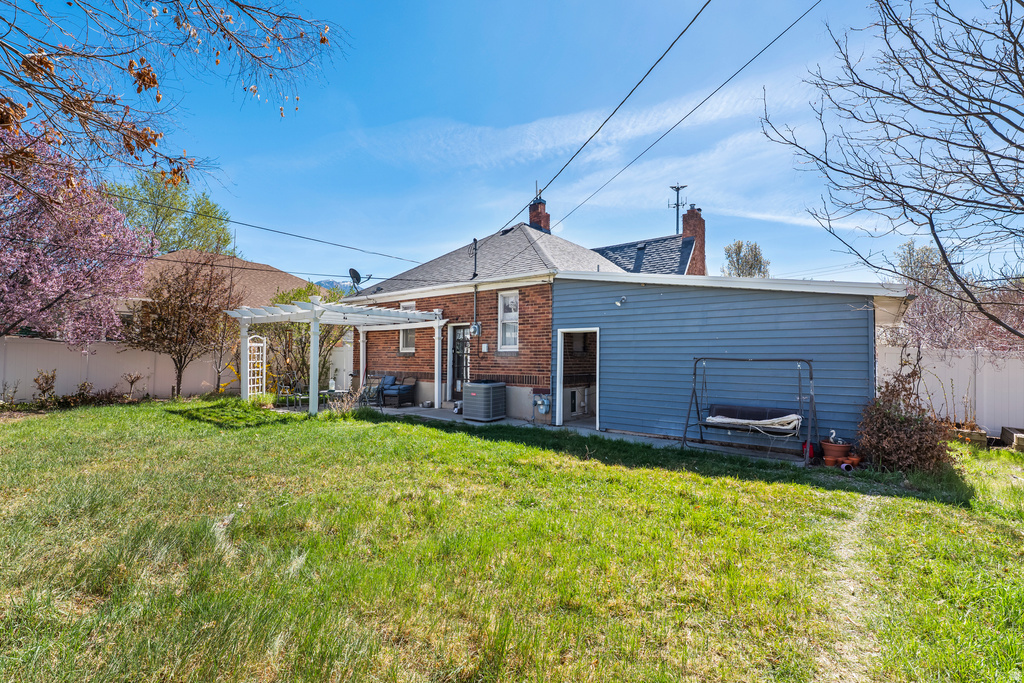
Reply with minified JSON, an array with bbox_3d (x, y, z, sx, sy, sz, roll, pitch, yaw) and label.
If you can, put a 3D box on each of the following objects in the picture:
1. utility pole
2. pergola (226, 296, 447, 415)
[{"bbox_3d":[16.414,-6.352,45.208,1.650,18.338,0.800,0,-2,0],"label":"utility pole"},{"bbox_3d":[-4.342,0.412,11.432,3.850,2.530,3.850,-1,-2,36],"label":"pergola"}]

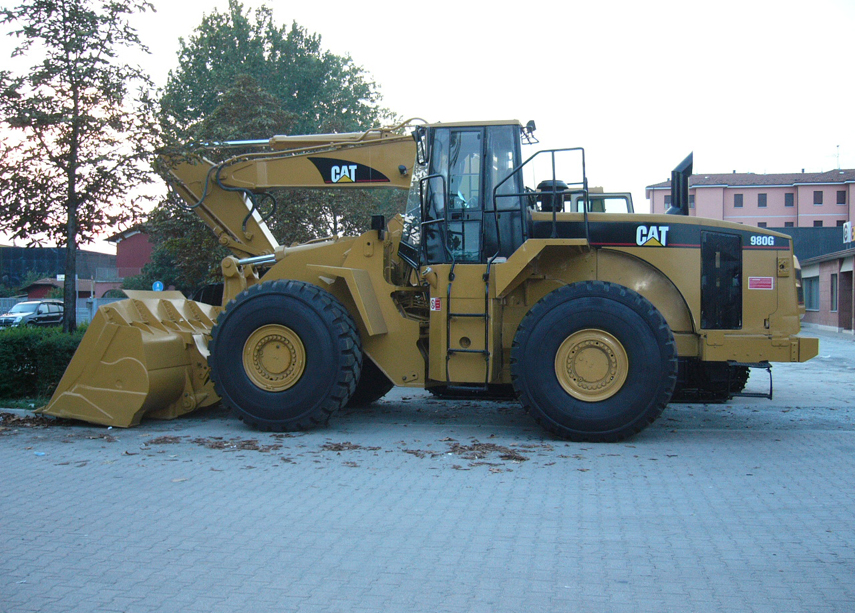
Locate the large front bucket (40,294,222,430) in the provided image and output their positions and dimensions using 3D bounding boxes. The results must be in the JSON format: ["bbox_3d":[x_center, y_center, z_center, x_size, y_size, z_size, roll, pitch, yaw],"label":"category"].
[{"bbox_3d":[-3.721,0.637,12.493,1.810,1.680,3.440,0,1,14],"label":"large front bucket"}]

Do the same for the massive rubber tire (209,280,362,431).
[{"bbox_3d":[-1.761,0.600,10.745,1.851,1.803,0.750,0,1,14],"label":"massive rubber tire"}]

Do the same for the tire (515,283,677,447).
[{"bbox_3d":[1.893,0.612,9.910,1.851,1.803,0.750,0,1,12],"label":"tire"}]

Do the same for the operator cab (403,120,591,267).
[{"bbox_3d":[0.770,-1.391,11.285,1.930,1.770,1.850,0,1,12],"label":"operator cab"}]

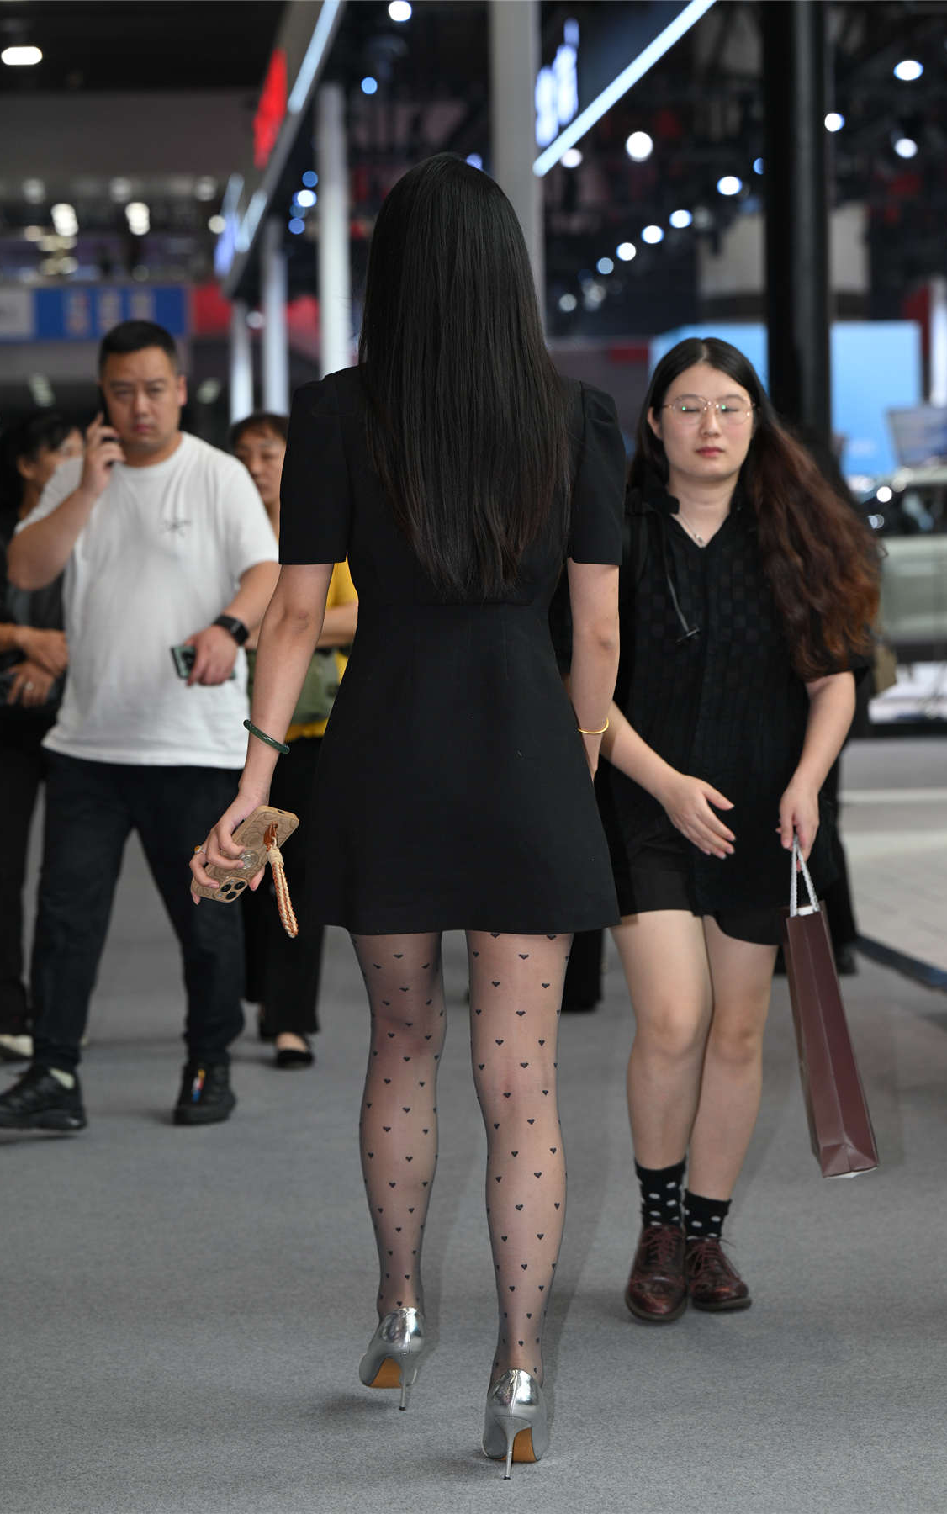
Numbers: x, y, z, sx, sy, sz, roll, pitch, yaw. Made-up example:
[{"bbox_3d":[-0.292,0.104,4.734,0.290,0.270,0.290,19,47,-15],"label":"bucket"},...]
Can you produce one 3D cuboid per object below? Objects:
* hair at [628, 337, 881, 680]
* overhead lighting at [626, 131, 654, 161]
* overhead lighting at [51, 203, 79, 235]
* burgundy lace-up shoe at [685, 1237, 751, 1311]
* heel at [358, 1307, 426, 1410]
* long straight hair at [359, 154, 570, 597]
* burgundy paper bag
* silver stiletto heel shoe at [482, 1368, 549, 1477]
[{"bbox_3d":[0.463,-0.408,6.570,0.410,0.555,0.250,0,2,-3],"label":"hair"},{"bbox_3d":[1.248,-4.588,30.000,0.200,0.220,0.200,0,2,0],"label":"overhead lighting"},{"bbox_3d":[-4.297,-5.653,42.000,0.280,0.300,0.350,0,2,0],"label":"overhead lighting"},{"bbox_3d":[0.393,0.845,6.600,0.100,0.110,0.270,-1,2,-19],"label":"burgundy lace-up shoe"},{"bbox_3d":[-0.113,0.826,5.610,0.085,0.140,0.215,0,2,-10],"label":"heel"},{"bbox_3d":[-0.012,-0.522,5.470,0.290,0.605,0.240,0,2,-5],"label":"long straight hair"},{"bbox_3d":[0.569,0.402,6.450,0.100,0.530,0.300,-10,-3,3],"label":"burgundy paper bag"},{"bbox_3d":[0.056,0.860,5.290,0.085,0.140,0.215,0,2,5],"label":"silver stiletto heel shoe"}]

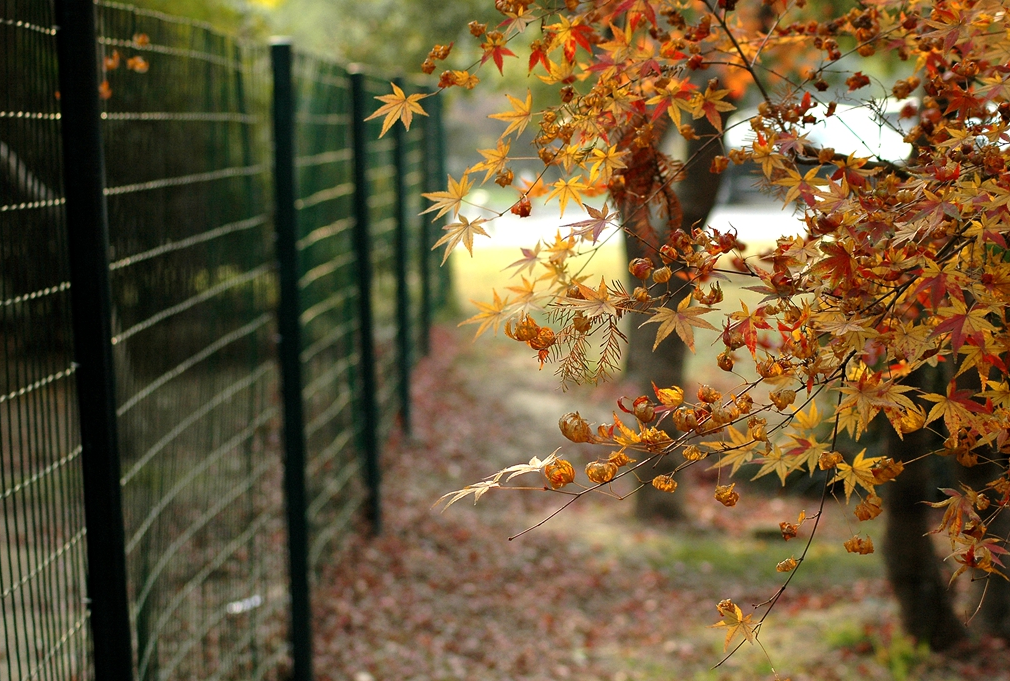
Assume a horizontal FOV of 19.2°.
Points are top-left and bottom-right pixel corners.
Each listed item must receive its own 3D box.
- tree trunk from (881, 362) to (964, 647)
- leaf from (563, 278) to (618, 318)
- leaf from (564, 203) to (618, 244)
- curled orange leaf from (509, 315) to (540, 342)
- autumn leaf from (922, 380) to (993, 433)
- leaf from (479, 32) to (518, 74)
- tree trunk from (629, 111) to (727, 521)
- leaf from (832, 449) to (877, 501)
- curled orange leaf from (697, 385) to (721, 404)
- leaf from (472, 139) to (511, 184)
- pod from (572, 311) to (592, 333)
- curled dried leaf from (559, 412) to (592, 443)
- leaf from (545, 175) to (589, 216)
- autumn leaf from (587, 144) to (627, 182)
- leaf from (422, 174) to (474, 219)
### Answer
[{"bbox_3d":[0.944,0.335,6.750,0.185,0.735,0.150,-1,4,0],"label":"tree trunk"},{"bbox_3d":[0.081,-0.040,2.830,0.053,0.038,0.028,-1,4,0],"label":"leaf"},{"bbox_3d":[0.067,-0.091,2.320,0.043,0.030,0.022,-2,4,0],"label":"leaf"},{"bbox_3d":[0.014,-0.010,2.320,0.025,0.023,0.022,-2,4,0],"label":"curled orange leaf"},{"bbox_3d":[0.345,0.053,2.280,0.055,0.043,0.022,-2,4,0],"label":"autumn leaf"},{"bbox_3d":[-0.005,-0.224,2.320,0.030,0.034,0.018,-2,4,0],"label":"leaf"},{"bbox_3d":[0.520,-0.127,9.000,0.296,1.342,0.250,-1,4,0],"label":"tree trunk"},{"bbox_3d":[0.333,0.127,2.830,0.047,0.049,0.020,-1,4,0],"label":"leaf"},{"bbox_3d":[0.194,0.051,2.830,0.023,0.019,0.020,-1,4,0],"label":"curled orange leaf"},{"bbox_3d":[-0.011,-0.139,2.320,0.030,0.035,0.020,-2,4,0],"label":"leaf"},{"bbox_3d":[0.073,-0.018,2.860,0.019,0.021,0.019,-1,4,0],"label":"pod"},{"bbox_3d":[0.055,0.067,2.300,0.025,0.023,0.023,-2,4,0],"label":"curled dried leaf"},{"bbox_3d":[0.049,-0.112,2.320,0.034,0.033,0.017,-2,4,0],"label":"leaf"},{"bbox_3d":[0.099,-0.170,2.870,0.040,0.037,0.018,-1,4,0],"label":"autumn leaf"},{"bbox_3d":[-0.045,-0.113,2.320,0.041,0.037,0.020,-2,4,0],"label":"leaf"}]

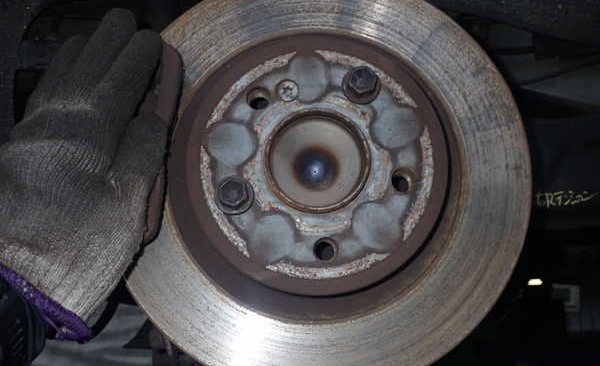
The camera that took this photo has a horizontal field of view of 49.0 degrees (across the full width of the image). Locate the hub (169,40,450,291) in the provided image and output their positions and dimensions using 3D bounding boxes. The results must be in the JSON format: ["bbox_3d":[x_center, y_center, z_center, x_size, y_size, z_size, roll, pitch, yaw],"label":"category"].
[{"bbox_3d":[0.009,-0.011,0.430,0.172,0.172,0.048,0,-10,1],"label":"hub"}]

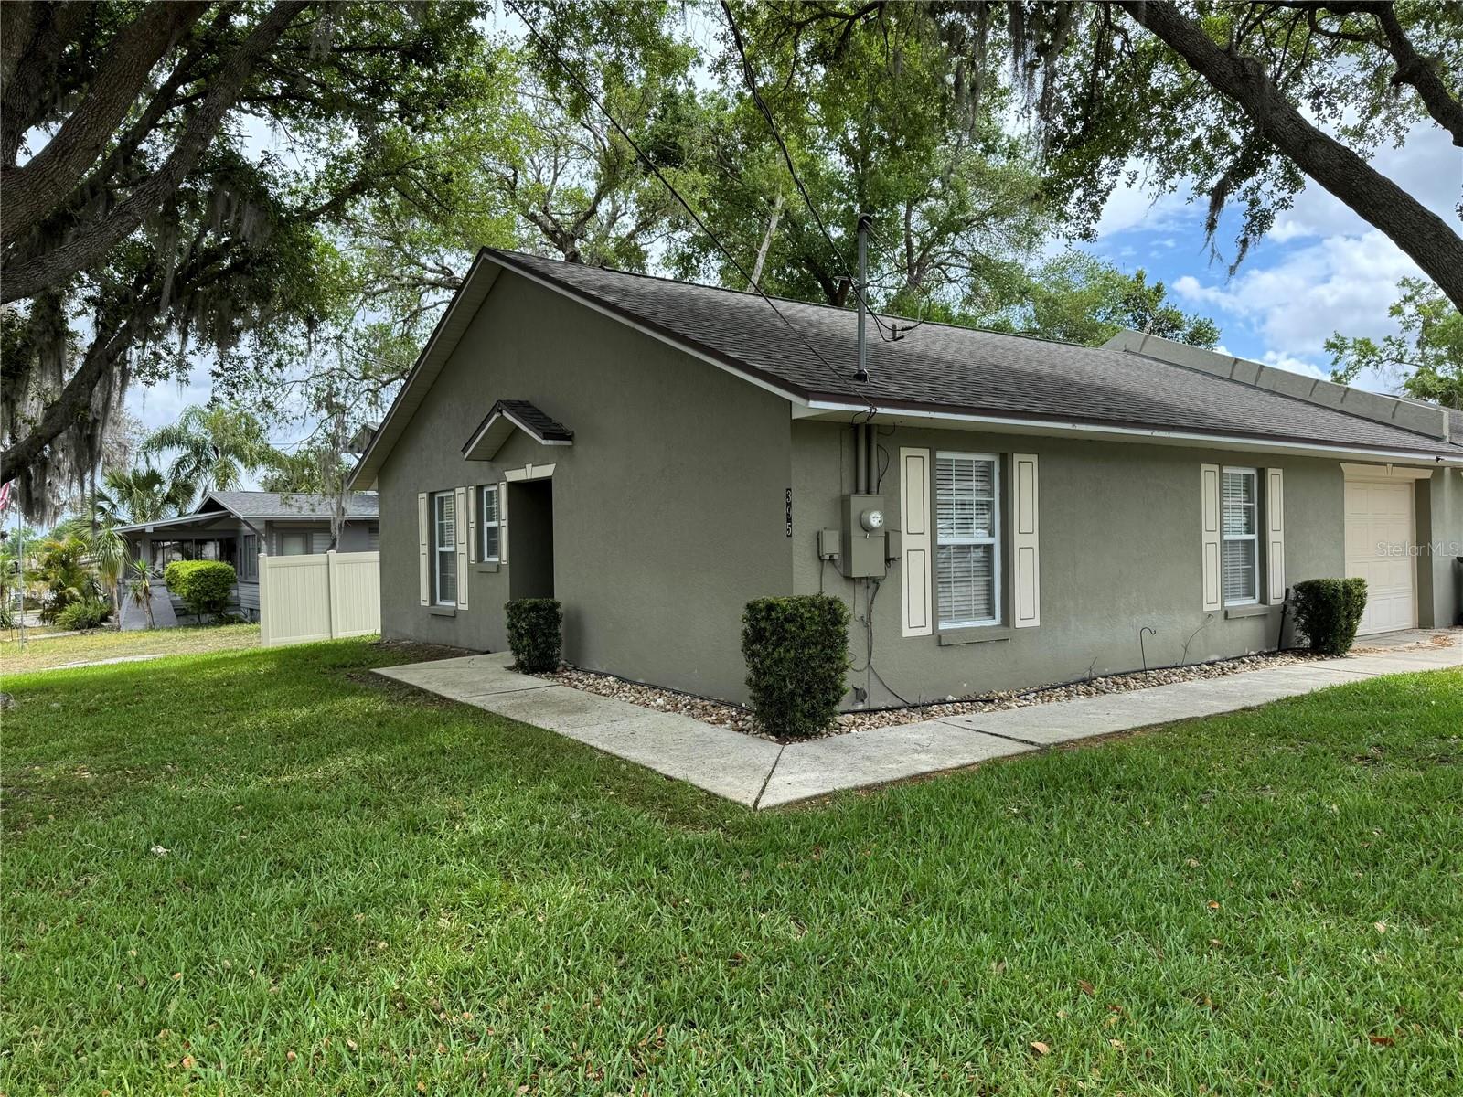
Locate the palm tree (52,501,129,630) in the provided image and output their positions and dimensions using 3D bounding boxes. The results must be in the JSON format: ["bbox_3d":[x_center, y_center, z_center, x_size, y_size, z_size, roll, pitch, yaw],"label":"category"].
[{"bbox_3d":[-16.850,0.400,26.800,1.750,3.400,1.750,-1,0,-32],"label":"palm tree"}]

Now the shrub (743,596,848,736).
[{"bbox_3d":[0.472,0.845,7.400,0.760,0.980,0.740,-1,0,4],"label":"shrub"}]

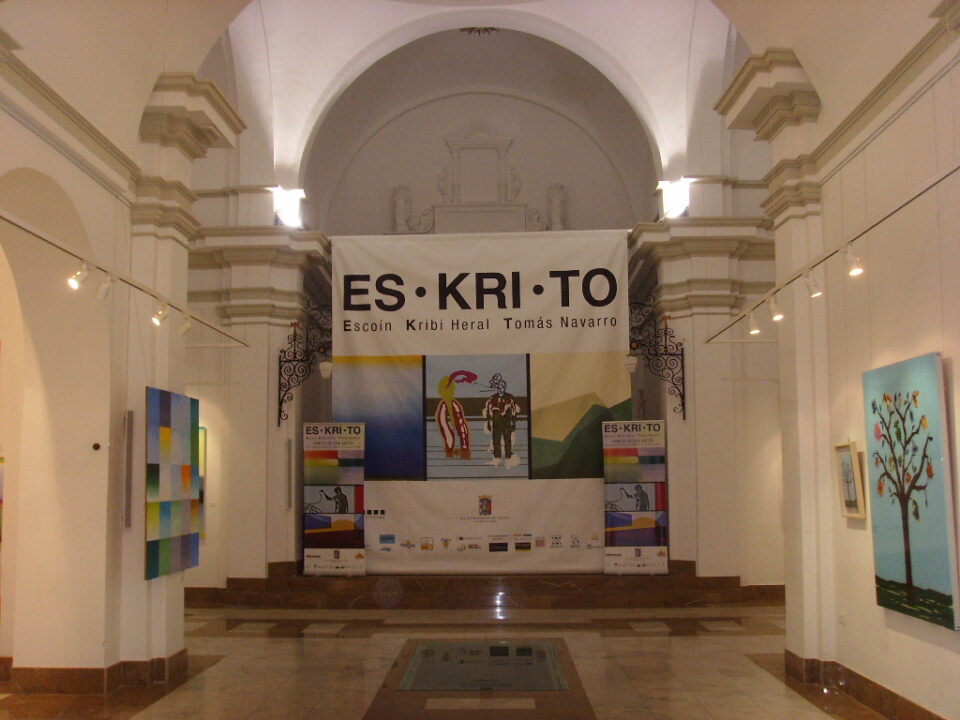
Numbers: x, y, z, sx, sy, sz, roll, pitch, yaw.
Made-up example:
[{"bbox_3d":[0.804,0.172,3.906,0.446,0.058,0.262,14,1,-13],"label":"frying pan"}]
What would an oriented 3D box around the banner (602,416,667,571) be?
[{"bbox_3d":[2.046,1.807,14.250,0.835,2.020,0.160,-1,-6,1],"label":"banner"}]

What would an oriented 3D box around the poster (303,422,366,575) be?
[{"bbox_3d":[-1.931,1.837,14.326,0.825,2.020,0.160,-1,-6,1],"label":"poster"}]

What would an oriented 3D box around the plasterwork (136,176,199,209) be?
[{"bbox_3d":[-2.616,-1.343,9.090,0.312,0.181,0.784,-1,-6,1],"label":"plasterwork"}]

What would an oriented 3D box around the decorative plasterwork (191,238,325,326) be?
[{"bbox_3d":[-2.819,-1.011,14.091,1.683,1.168,0.841,-1,-6,1],"label":"decorative plasterwork"}]

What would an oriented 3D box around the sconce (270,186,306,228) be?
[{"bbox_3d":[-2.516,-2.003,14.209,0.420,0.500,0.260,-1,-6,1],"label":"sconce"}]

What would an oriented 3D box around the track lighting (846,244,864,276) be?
[{"bbox_3d":[2.307,-0.611,6.646,0.085,0.185,0.095,3,-7,-32],"label":"track lighting"}]

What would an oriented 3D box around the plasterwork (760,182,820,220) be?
[{"bbox_3d":[2.557,-1.263,8.846,0.291,0.181,0.844,-1,-6,1],"label":"plasterwork"}]

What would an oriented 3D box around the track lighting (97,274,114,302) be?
[{"bbox_3d":[-2.482,-0.481,7.170,0.110,0.165,0.085,1,-6,-14],"label":"track lighting"}]

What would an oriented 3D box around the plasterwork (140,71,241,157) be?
[{"bbox_3d":[-2.423,-1.960,9.104,0.573,0.402,1.367,-1,-6,1],"label":"plasterwork"}]

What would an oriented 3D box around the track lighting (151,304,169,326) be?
[{"bbox_3d":[-2.460,-0.342,8.300,0.085,0.160,0.115,-6,-9,42],"label":"track lighting"}]

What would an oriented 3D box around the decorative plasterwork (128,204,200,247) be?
[{"bbox_3d":[-2.629,-1.099,9.059,0.362,0.251,0.834,-1,-6,1],"label":"decorative plasterwork"}]

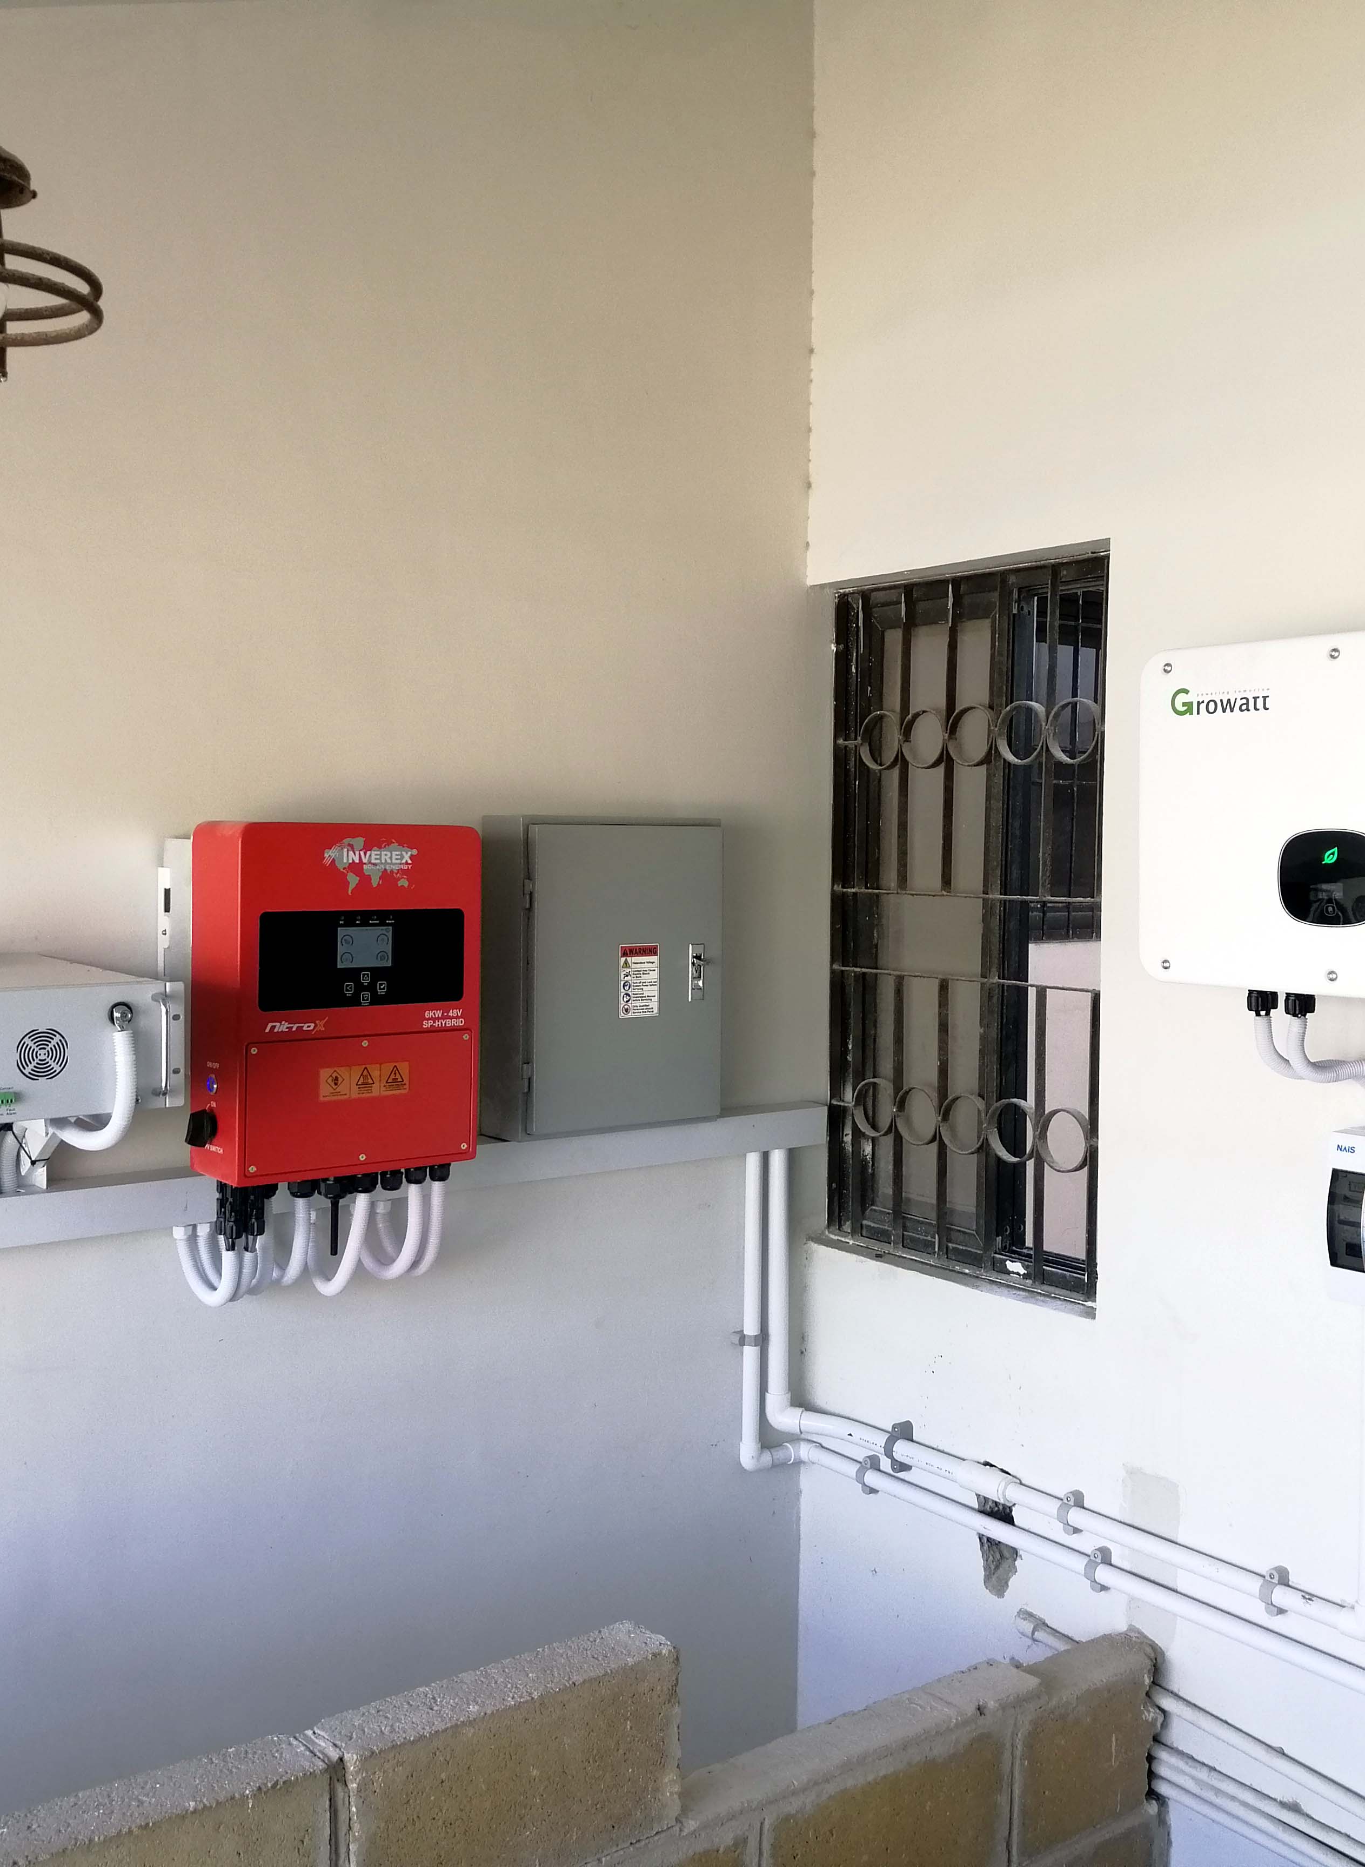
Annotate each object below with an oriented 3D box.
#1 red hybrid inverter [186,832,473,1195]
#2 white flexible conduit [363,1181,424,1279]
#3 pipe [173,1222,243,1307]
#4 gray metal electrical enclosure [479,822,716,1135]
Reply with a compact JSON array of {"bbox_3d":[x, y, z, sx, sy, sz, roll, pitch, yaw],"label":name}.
[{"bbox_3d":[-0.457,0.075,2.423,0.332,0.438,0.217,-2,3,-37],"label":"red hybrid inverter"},{"bbox_3d":[-0.395,0.392,2.516,0.048,0.131,0.170,-2,3,-37],"label":"white flexible conduit"},{"bbox_3d":[-0.598,0.417,2.356,0.040,0.092,0.170,-2,3,-37],"label":"pipe"},{"bbox_3d":[-0.121,0.060,2.763,0.354,0.454,0.145,-2,3,-37],"label":"gray metal electrical enclosure"}]

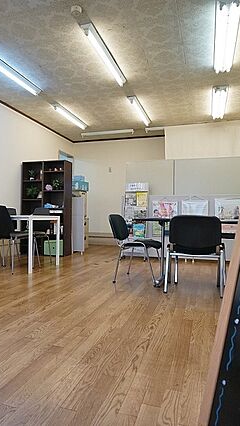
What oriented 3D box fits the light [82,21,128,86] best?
[{"bbox_3d":[-0.147,-1.811,3.409,0.125,0.097,1.265,0,-1,17],"label":"light"}]

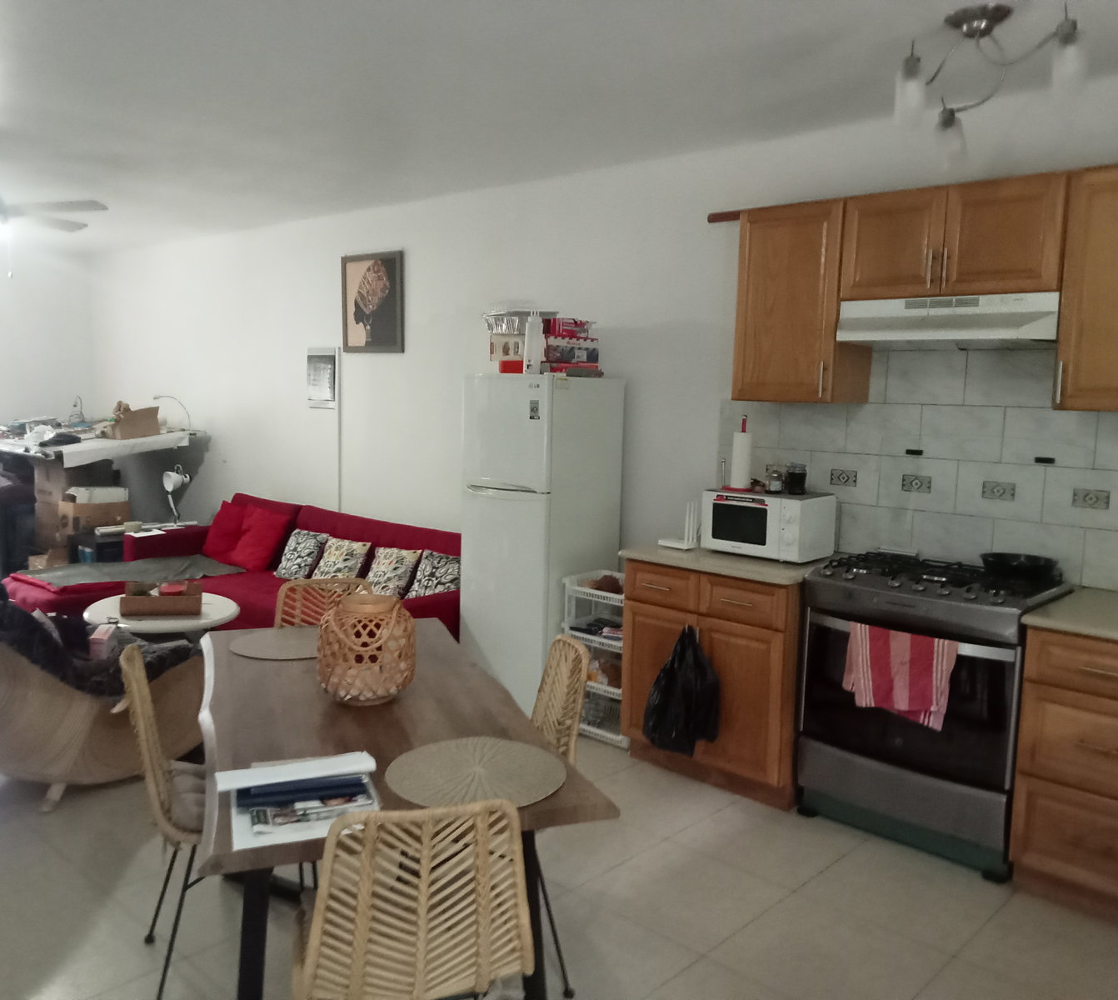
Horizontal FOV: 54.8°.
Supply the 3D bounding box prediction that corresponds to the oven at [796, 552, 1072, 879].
[{"bbox_3d":[1.341,0.705,3.806,0.630,0.910,0.760,-5,9,-45],"label":"oven"}]

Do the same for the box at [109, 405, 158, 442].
[{"bbox_3d":[-2.954,-0.533,7.476,0.210,0.217,0.276,6,9,42],"label":"box"}]

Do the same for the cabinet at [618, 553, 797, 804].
[{"bbox_3d":[0.761,0.691,4.482,0.810,0.845,0.590,6,9,42],"label":"cabinet"}]

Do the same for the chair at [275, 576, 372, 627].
[{"bbox_3d":[-0.729,0.723,3.487,0.460,0.860,0.570,-1,6,-17],"label":"chair"}]

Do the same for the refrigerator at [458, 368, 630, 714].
[{"bbox_3d":[-0.086,0.203,5.099,0.545,1.580,0.560,7,8,43],"label":"refrigerator"}]

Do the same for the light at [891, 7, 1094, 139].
[{"bbox_3d":[1.194,-1.179,3.002,0.570,0.370,0.550,-5,9,-45],"label":"light"}]

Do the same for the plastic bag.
[{"bbox_3d":[0.475,0.735,4.219,0.300,0.490,0.170,6,9,42],"label":"plastic bag"}]

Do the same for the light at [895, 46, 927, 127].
[{"bbox_3d":[0.963,-1.131,2.950,0.088,0.220,0.088,-5,9,-45],"label":"light"}]

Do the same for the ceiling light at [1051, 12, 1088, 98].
[{"bbox_3d":[1.231,-1.073,2.599,0.090,0.196,0.090,6,9,42],"label":"ceiling light"}]

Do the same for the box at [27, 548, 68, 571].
[{"bbox_3d":[-3.708,0.486,7.934,0.320,0.280,0.320,-5,9,-45],"label":"box"}]

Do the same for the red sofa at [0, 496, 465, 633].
[{"bbox_3d":[-1.644,0.539,5.926,2.880,0.780,1.670,6,9,42],"label":"red sofa"}]

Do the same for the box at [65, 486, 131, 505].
[{"bbox_3d":[-3.096,-0.017,7.191,0.250,0.125,0.340,6,9,42],"label":"box"}]

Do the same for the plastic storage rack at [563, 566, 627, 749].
[{"bbox_3d":[0.264,0.710,4.893,0.400,0.705,0.290,6,9,42],"label":"plastic storage rack"}]

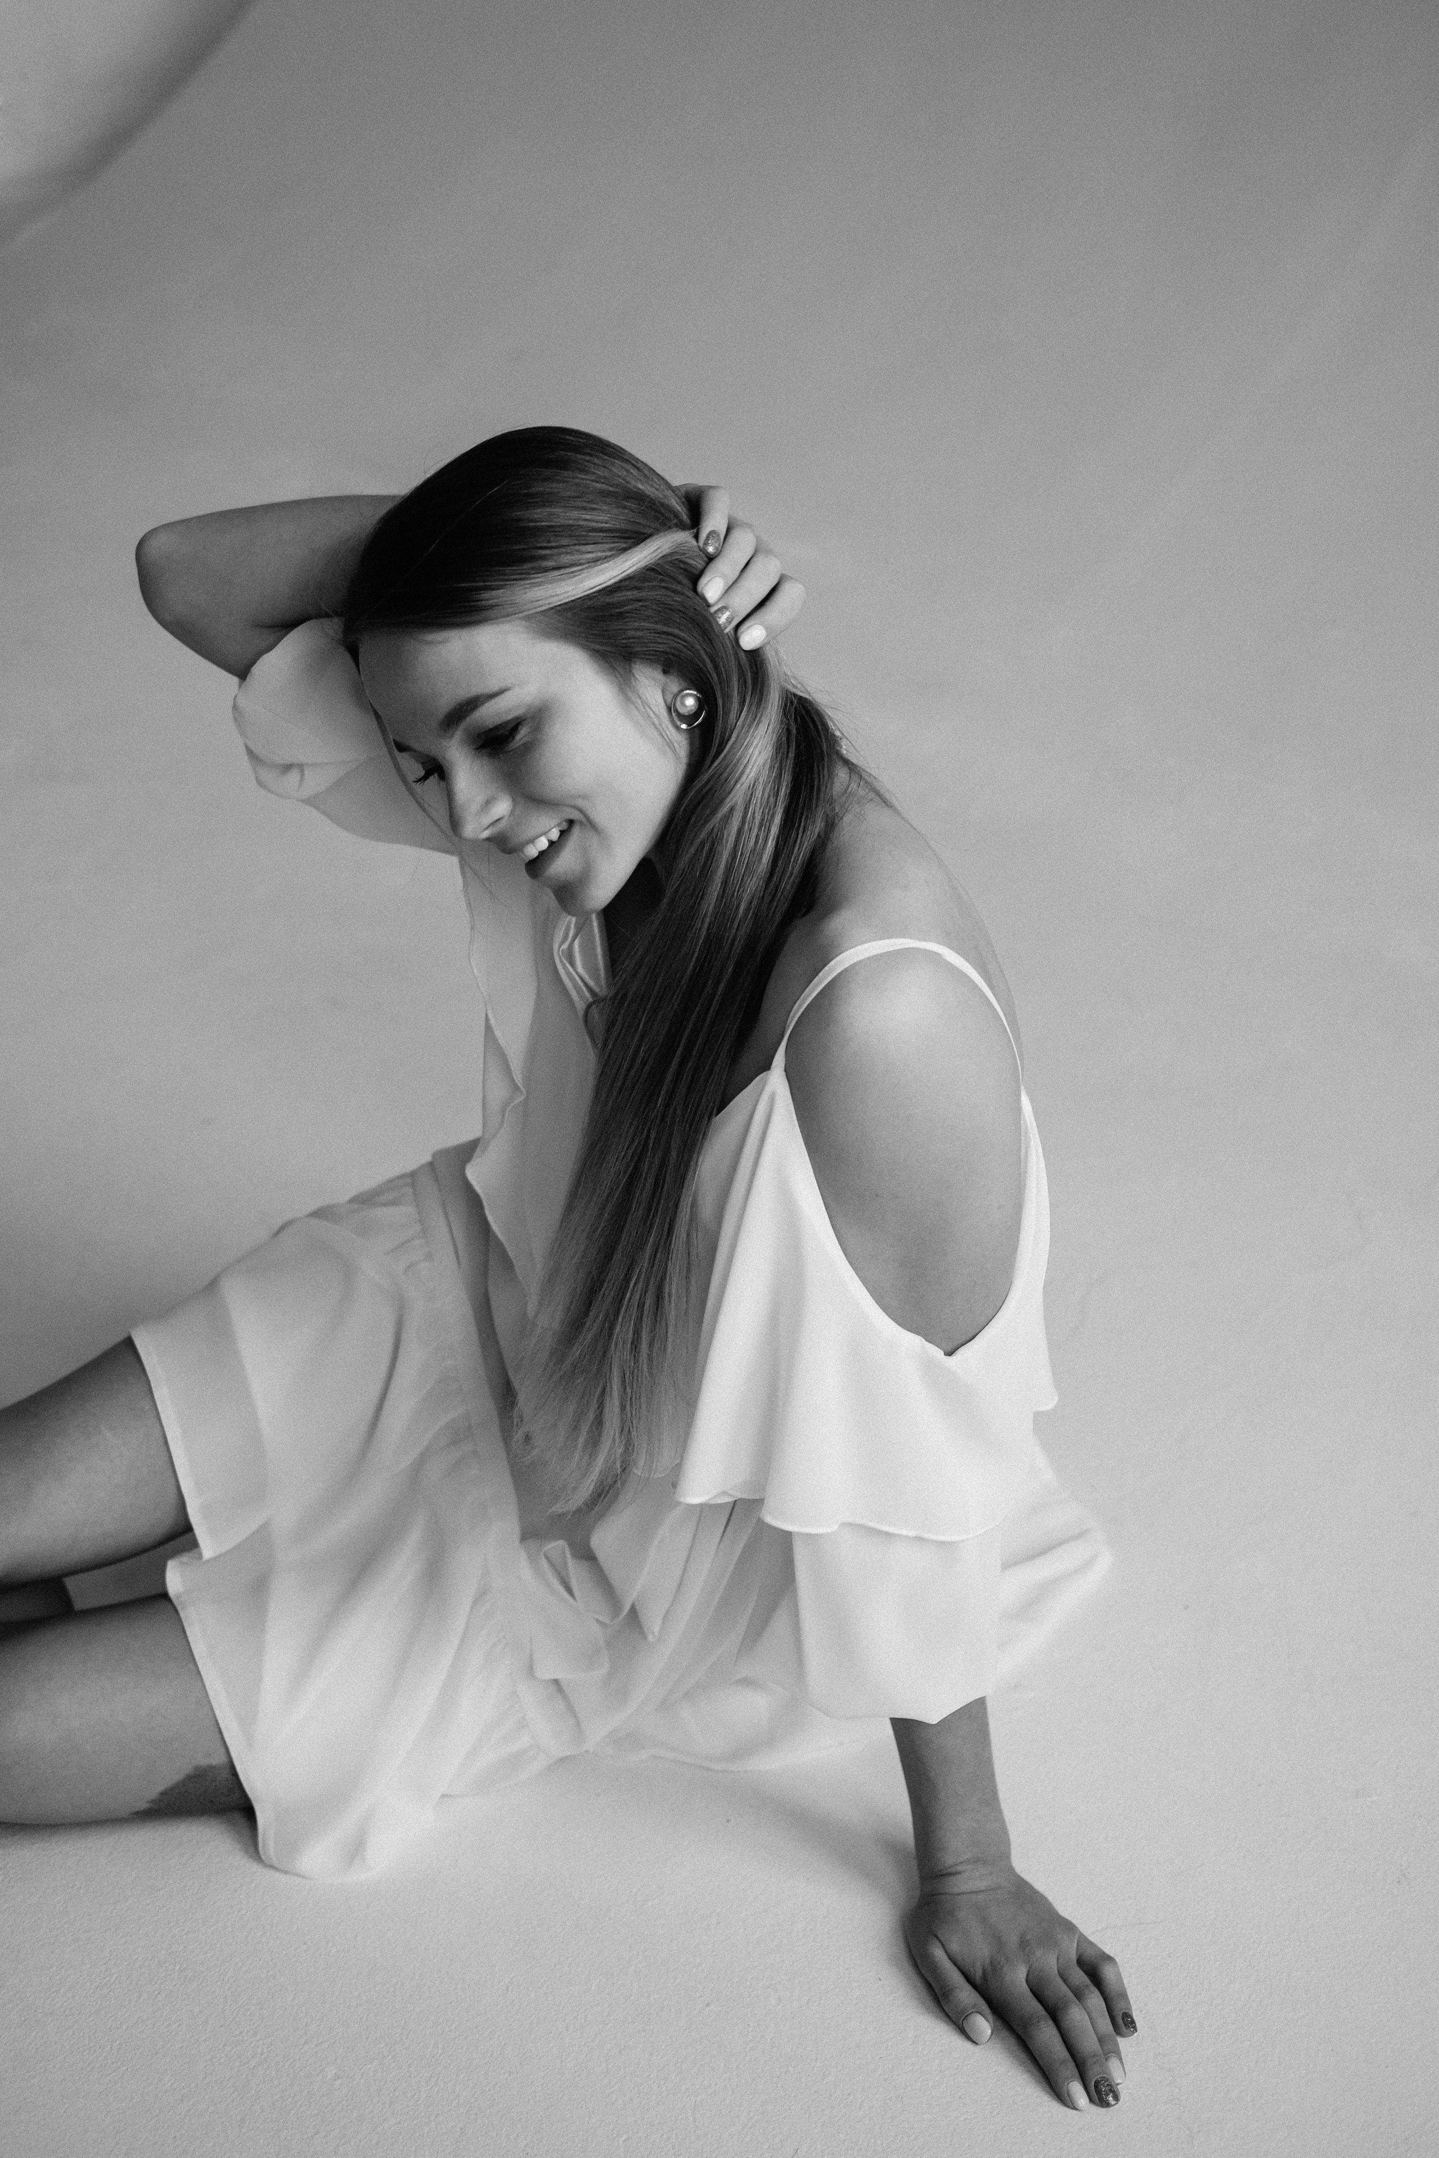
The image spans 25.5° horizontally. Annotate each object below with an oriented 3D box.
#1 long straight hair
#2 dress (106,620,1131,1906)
[{"bbox_3d":[-0.036,-0.064,1.653,0.270,0.520,0.230,-29,46,-32],"label":"long straight hair"},{"bbox_3d":[-0.030,0.095,1.707,0.560,0.620,0.480,-14,40,-17],"label":"dress"}]

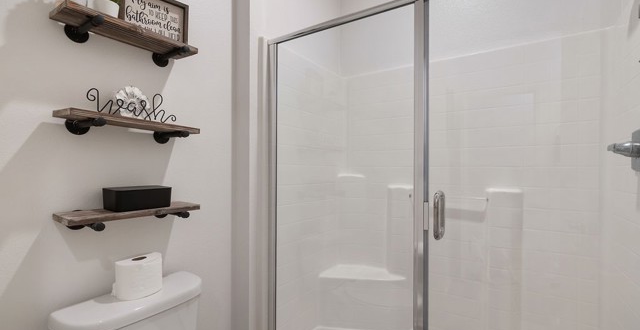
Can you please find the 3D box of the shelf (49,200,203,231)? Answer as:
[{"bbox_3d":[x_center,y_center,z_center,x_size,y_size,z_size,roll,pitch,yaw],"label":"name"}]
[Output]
[{"bbox_3d":[-0.668,0.184,1.033,0.164,0.064,0.414,2,0,34],"label":"shelf"}]

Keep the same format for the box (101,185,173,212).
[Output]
[{"bbox_3d":[-0.673,0.122,1.061,0.094,0.073,0.190,2,0,34],"label":"box"}]

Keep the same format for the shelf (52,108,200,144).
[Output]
[{"bbox_3d":[-0.668,-0.125,1.033,0.164,0.068,0.414,4,0,34],"label":"shelf"}]

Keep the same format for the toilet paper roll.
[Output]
[{"bbox_3d":[-0.660,0.403,1.044,0.142,0.119,0.142,0,0,0],"label":"toilet paper roll"}]

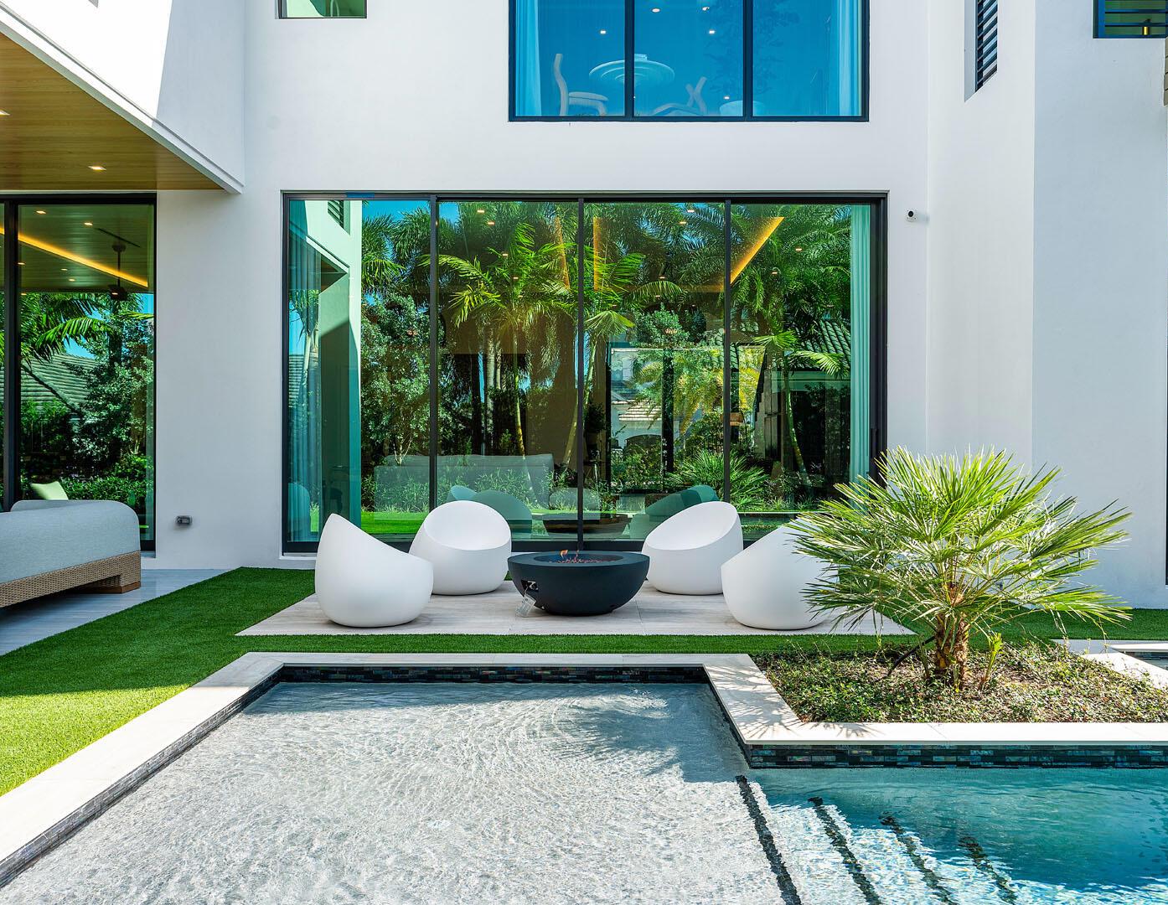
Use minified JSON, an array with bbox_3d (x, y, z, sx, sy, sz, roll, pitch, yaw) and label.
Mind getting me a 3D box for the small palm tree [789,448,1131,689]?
[{"bbox_3d":[1.902,0.585,5.150,1.680,1.200,1.500,0,0,1],"label":"small palm tree"}]

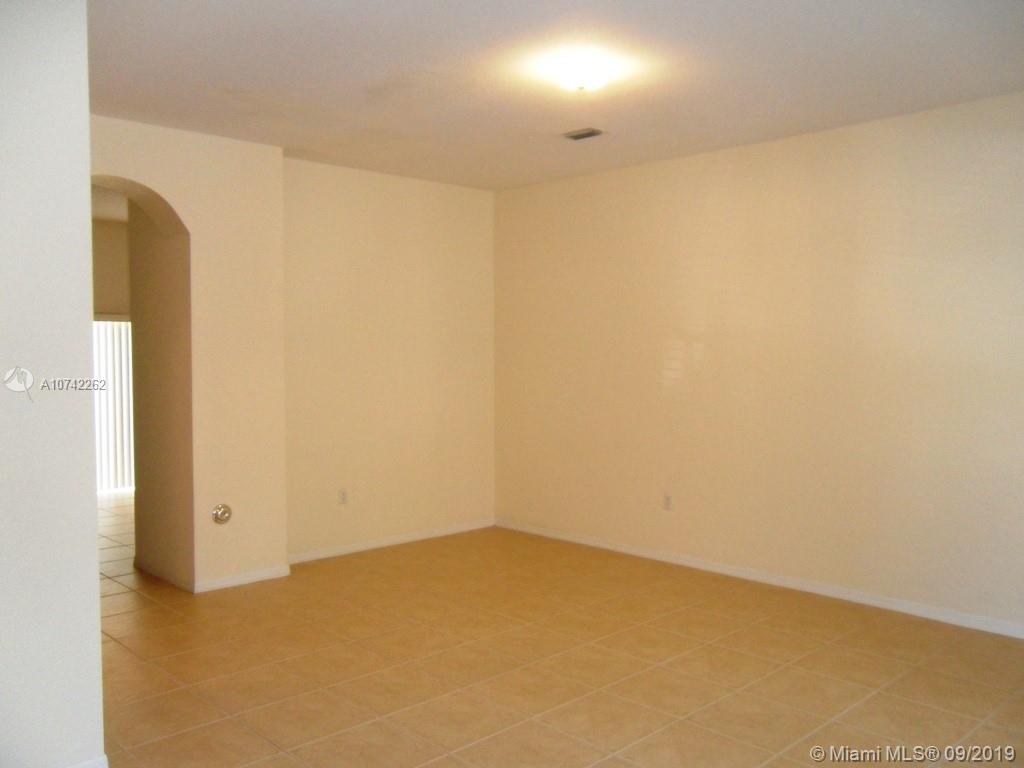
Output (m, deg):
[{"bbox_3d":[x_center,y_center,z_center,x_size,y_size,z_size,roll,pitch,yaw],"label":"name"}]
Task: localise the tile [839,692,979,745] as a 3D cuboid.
[{"bbox_3d":[1.658,1.402,3.437,0.443,0.012,0.443,-1,1,-44],"label":"tile"}]

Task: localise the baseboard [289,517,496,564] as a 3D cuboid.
[{"bbox_3d":[-0.940,1.256,6.651,2.123,0.077,0.015,-2,3,-43],"label":"baseboard"}]

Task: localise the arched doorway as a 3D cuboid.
[{"bbox_3d":[-2.452,0.057,5.047,0.904,2.589,0.280,-2,3,-44],"label":"arched doorway"}]

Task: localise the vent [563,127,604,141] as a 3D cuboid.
[{"bbox_3d":[0.461,-1.610,5.335,0.165,0.025,0.260,-2,3,-44],"label":"vent"}]

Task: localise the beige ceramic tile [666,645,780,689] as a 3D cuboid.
[{"bbox_3d":[1.042,1.394,4.084,0.443,0.012,0.443,-1,1,-44],"label":"beige ceramic tile"}]

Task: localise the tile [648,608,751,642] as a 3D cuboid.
[{"bbox_3d":[1.049,1.366,4.723,0.444,0.010,0.444,-2,3,-44],"label":"tile"}]

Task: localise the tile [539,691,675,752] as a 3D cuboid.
[{"bbox_3d":[0.396,1.412,3.470,0.444,0.010,0.444,-2,3,-44],"label":"tile"}]

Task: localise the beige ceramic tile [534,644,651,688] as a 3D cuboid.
[{"bbox_3d":[0.410,1.397,4.099,0.443,0.012,0.443,-1,1,-44],"label":"beige ceramic tile"}]

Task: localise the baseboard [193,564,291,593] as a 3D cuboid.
[{"bbox_3d":[-1.844,1.335,5.704,0.695,0.083,0.015,-1,1,-44],"label":"baseboard"}]

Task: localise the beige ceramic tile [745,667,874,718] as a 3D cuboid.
[{"bbox_3d":[1.349,1.400,3.770,0.444,0.010,0.444,-2,3,-44],"label":"beige ceramic tile"}]

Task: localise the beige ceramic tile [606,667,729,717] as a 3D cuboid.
[{"bbox_3d":[0.718,1.401,3.776,0.443,0.012,0.443,-1,1,-44],"label":"beige ceramic tile"}]

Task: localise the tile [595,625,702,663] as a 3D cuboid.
[{"bbox_3d":[0.733,1.390,4.408,0.443,0.012,0.443,-1,1,-44],"label":"tile"}]

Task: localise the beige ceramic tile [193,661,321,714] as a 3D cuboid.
[{"bbox_3d":[-1.178,1.412,3.822,0.443,0.012,0.443,-1,1,-44],"label":"beige ceramic tile"}]

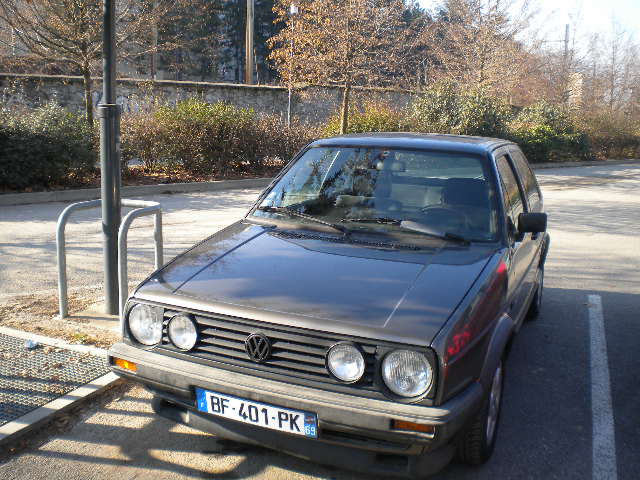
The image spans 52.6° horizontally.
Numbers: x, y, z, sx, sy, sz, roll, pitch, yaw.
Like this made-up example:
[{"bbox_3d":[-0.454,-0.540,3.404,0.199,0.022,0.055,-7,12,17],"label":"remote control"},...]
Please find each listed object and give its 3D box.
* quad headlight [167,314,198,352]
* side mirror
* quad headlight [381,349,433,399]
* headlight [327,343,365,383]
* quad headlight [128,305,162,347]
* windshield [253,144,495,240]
[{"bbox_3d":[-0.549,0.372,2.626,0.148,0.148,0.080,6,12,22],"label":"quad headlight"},{"bbox_3d":[1.142,-0.091,3.472,0.160,0.110,0.085,6,12,22],"label":"side mirror"},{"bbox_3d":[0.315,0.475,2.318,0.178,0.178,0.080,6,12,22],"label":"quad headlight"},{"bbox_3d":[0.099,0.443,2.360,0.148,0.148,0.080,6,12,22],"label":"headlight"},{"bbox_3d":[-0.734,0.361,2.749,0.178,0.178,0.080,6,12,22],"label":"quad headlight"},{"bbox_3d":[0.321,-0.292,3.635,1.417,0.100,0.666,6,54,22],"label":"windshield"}]

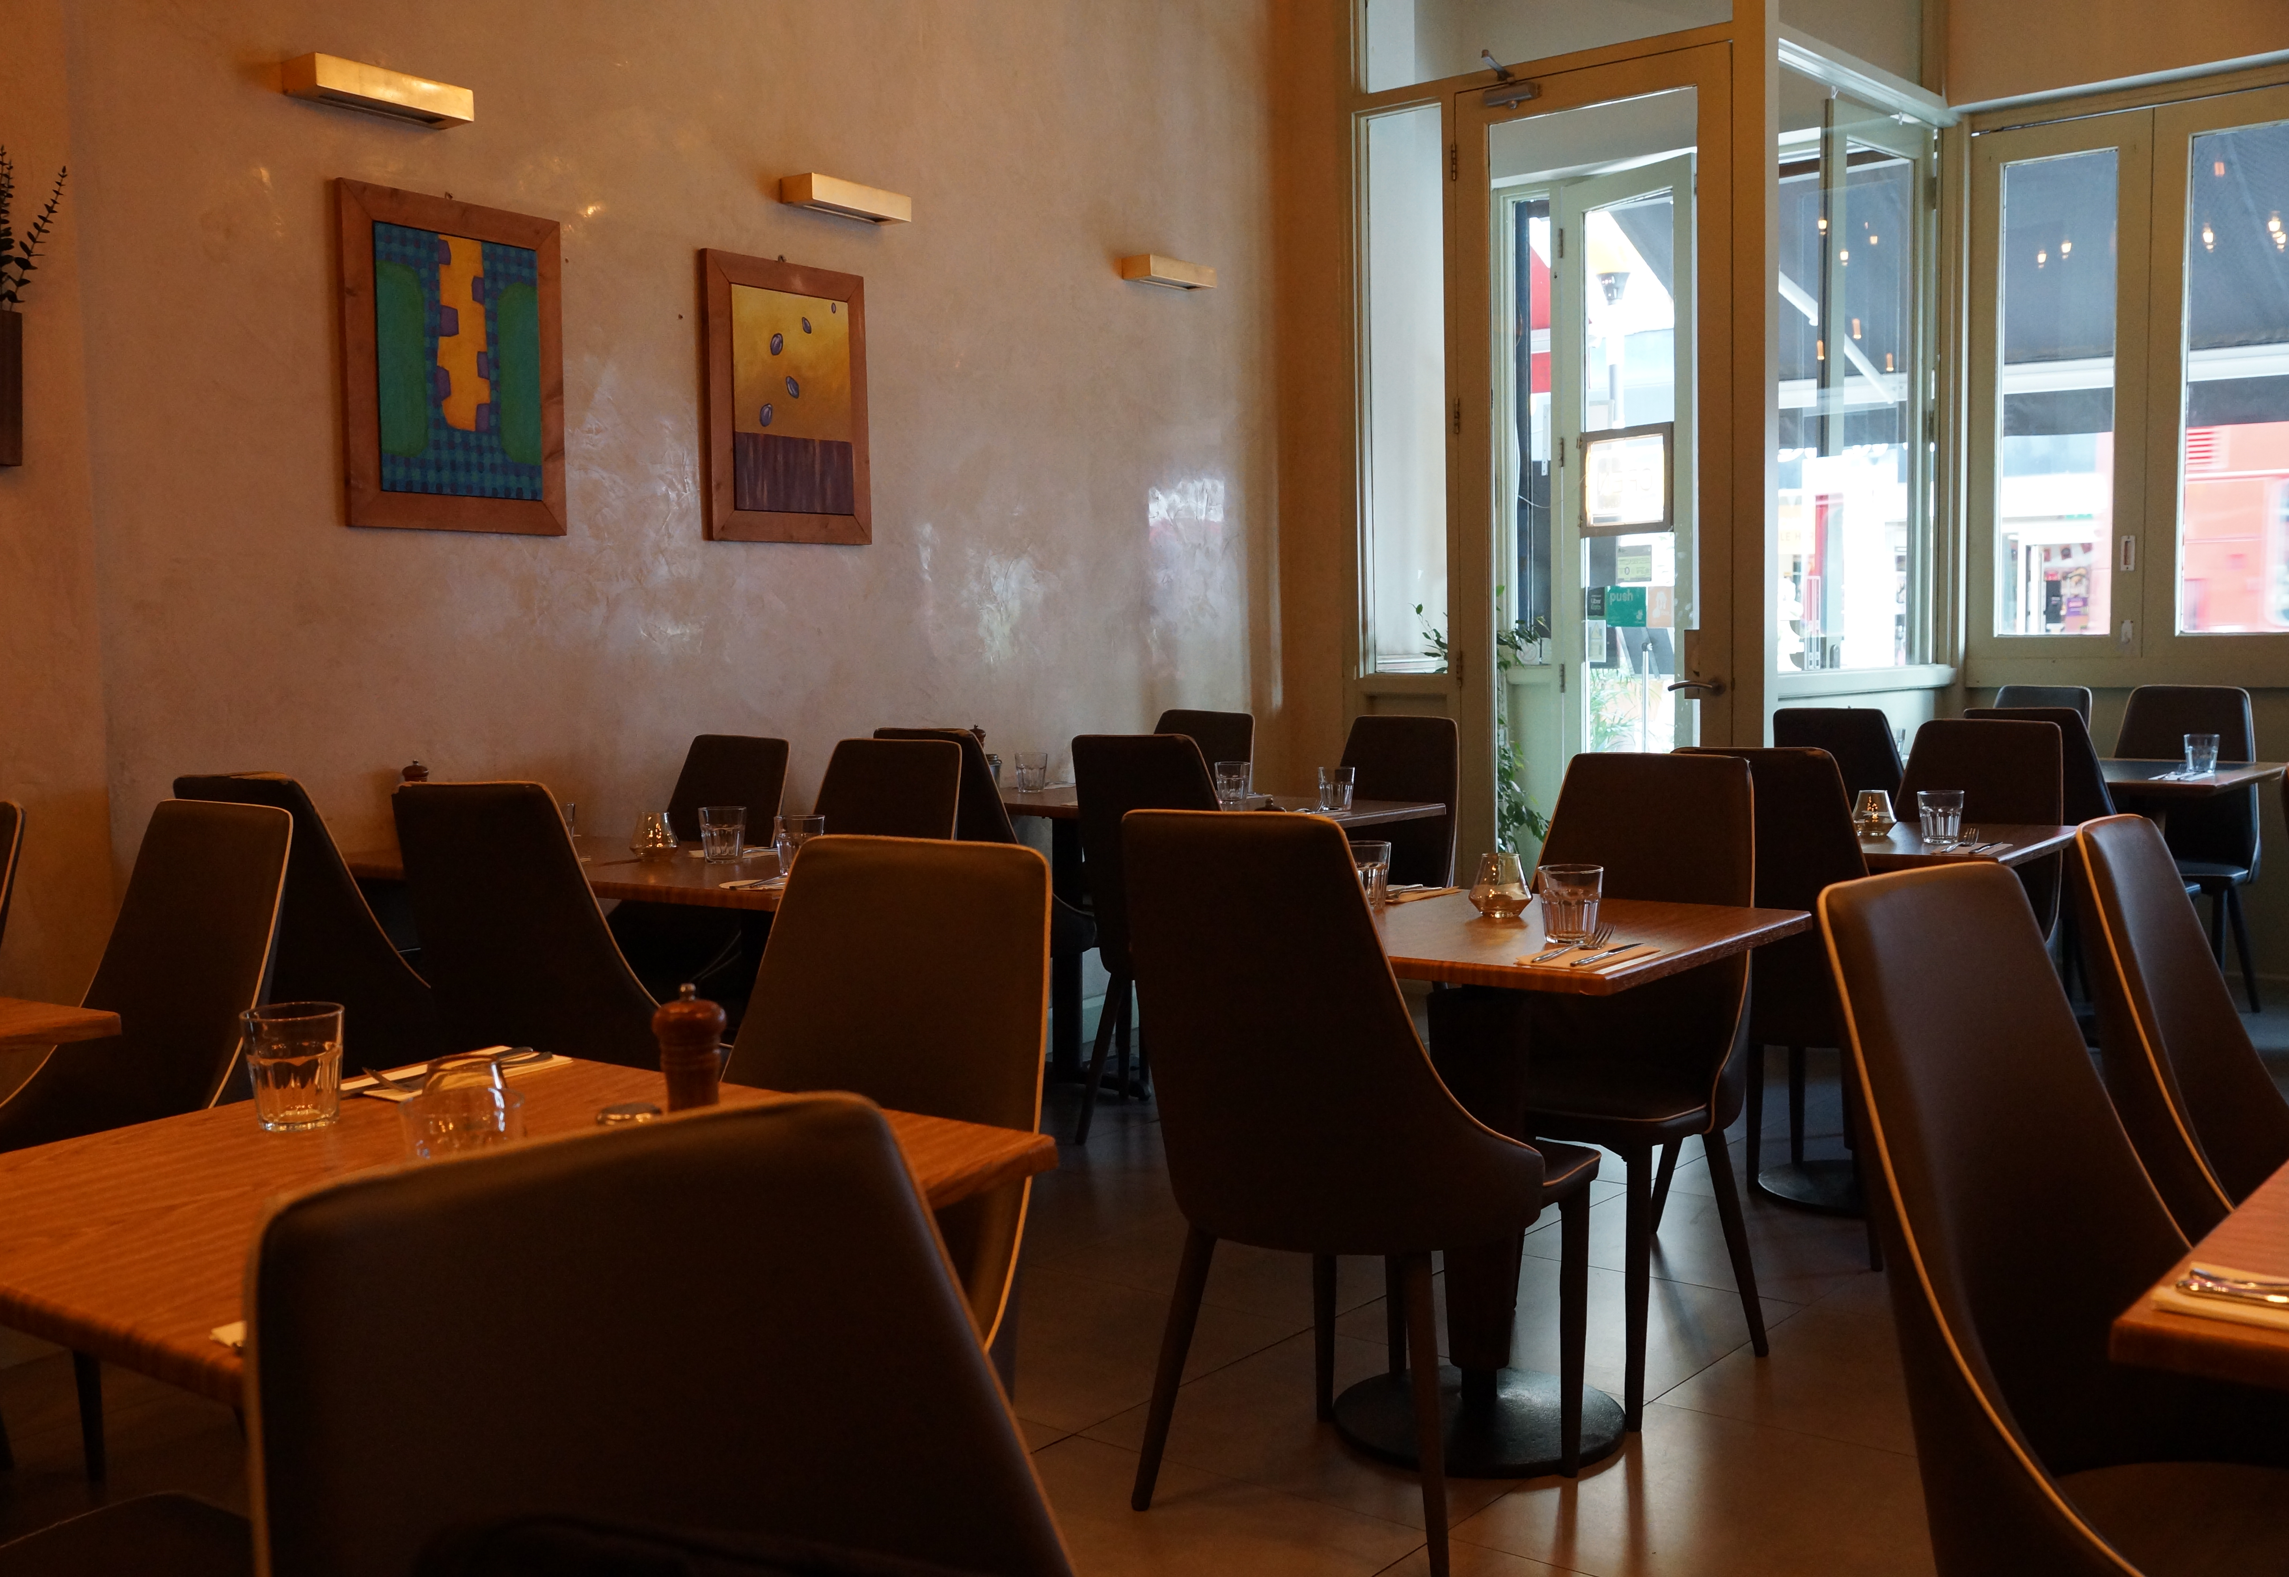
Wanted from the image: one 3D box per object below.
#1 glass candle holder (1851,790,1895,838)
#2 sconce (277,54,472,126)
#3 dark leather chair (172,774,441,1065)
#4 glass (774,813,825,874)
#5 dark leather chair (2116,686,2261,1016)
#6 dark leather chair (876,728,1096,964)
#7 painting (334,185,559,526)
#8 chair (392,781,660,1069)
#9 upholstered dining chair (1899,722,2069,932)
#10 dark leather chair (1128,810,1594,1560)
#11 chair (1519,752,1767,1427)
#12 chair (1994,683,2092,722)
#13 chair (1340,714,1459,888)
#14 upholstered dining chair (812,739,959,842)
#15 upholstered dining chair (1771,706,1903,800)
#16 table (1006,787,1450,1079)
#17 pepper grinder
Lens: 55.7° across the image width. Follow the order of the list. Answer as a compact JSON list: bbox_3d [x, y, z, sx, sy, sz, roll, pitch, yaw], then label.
[{"bbox_3d":[1.494,0.046,4.440,0.095,0.097,0.095,2,5,36],"label":"glass candle holder"},{"bbox_3d":[-1.406,-1.282,3.999,0.092,0.058,0.345,2,5,34],"label":"sconce"},{"bbox_3d":[-1.435,0.446,4.083,0.490,0.965,0.585,2,4,34],"label":"dark leather chair"},{"bbox_3d":[-0.612,0.099,3.848,0.088,0.094,0.088,-1,4,0],"label":"glass"},{"bbox_3d":[2.987,0.186,6.332,0.490,0.942,0.575,2,5,38],"label":"dark leather chair"},{"bbox_3d":[-0.402,0.327,5.719,0.490,0.965,0.585,2,5,36],"label":"dark leather chair"},{"bbox_3d":[-1.417,-0.869,4.458,0.035,0.670,0.530,2,5,35],"label":"painting"},{"bbox_3d":[-0.928,0.460,3.748,0.490,0.965,0.585,1,4,32],"label":"chair"},{"bbox_3d":[1.782,0.349,4.844,0.490,0.965,0.585,2,5,40],"label":"upholstered dining chair"},{"bbox_3d":[0.279,0.493,2.906,0.500,0.960,0.560,2,5,35],"label":"dark leather chair"},{"bbox_3d":[0.710,0.432,3.422,0.490,0.942,0.575,2,5,37],"label":"chair"},{"bbox_3d":[2.643,0.168,6.675,0.575,0.942,0.490,-4,5,-38],"label":"chair"},{"bbox_3d":[0.516,0.302,5.317,0.490,0.942,0.575,2,5,39],"label":"chair"},{"bbox_3d":[-0.650,0.385,4.433,0.490,0.942,0.575,1,5,32],"label":"upholstered dining chair"},{"bbox_3d":[2.015,0.238,6.095,0.500,0.960,0.560,2,5,36],"label":"upholstered dining chair"},{"bbox_3d":[0.056,0.409,5.529,1.280,0.750,0.700,2,5,36],"label":"table"},{"bbox_3d":[-0.386,0.225,1.840,0.062,0.117,0.062,-1,4,0],"label":"pepper grinder"}]

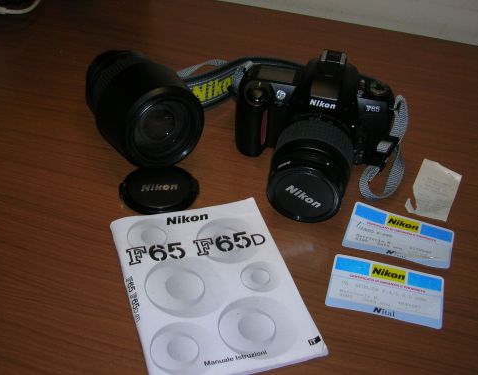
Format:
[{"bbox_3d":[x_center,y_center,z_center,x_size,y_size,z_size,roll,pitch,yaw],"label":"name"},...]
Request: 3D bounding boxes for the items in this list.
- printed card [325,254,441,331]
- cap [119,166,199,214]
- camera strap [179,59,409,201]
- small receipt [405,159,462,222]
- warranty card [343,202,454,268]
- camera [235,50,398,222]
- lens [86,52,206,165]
[{"bbox_3d":[0.111,0.077,0.501,0.086,0.001,0.054,11,41,9],"label":"printed card"},{"bbox_3d":[-0.067,0.001,0.570,0.067,0.009,0.066,2,40,-2],"label":"cap"},{"bbox_3d":[0.040,-0.092,0.630,0.240,0.085,0.180,10,41,7],"label":"camera strap"},{"bbox_3d":[0.175,0.000,0.593,0.039,0.005,0.081,19,43,17],"label":"small receipt"},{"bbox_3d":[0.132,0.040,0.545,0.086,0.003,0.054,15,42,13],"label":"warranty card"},{"bbox_3d":[0.061,-0.048,0.569,0.141,0.094,0.135,10,46,7],"label":"camera"},{"bbox_3d":[-0.094,-0.078,0.613,0.079,0.079,0.111,-20,41,-26],"label":"lens"}]

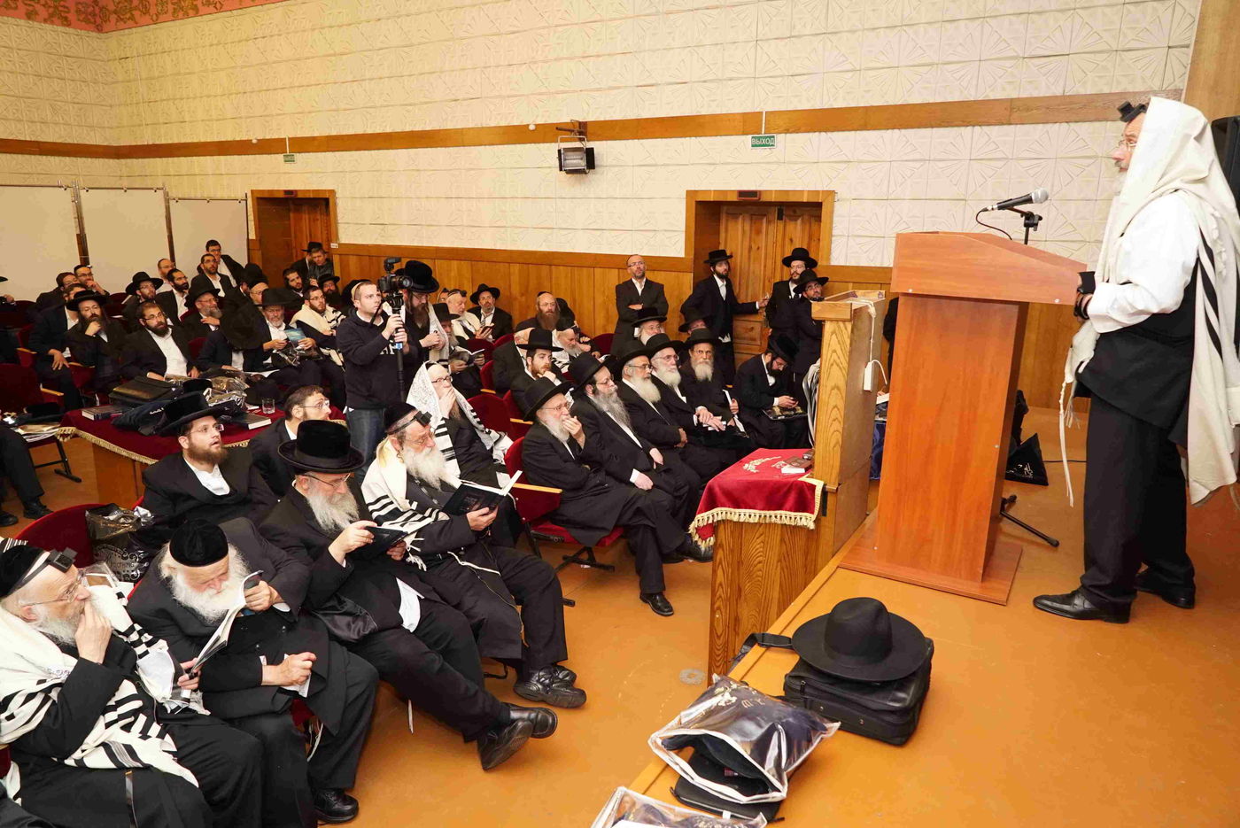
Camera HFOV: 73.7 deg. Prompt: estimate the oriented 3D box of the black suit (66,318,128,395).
[{"bbox_3d":[-5.069,-0.492,8.119,0.620,0.840,0.580,13,18,41],"label":"black suit"}]

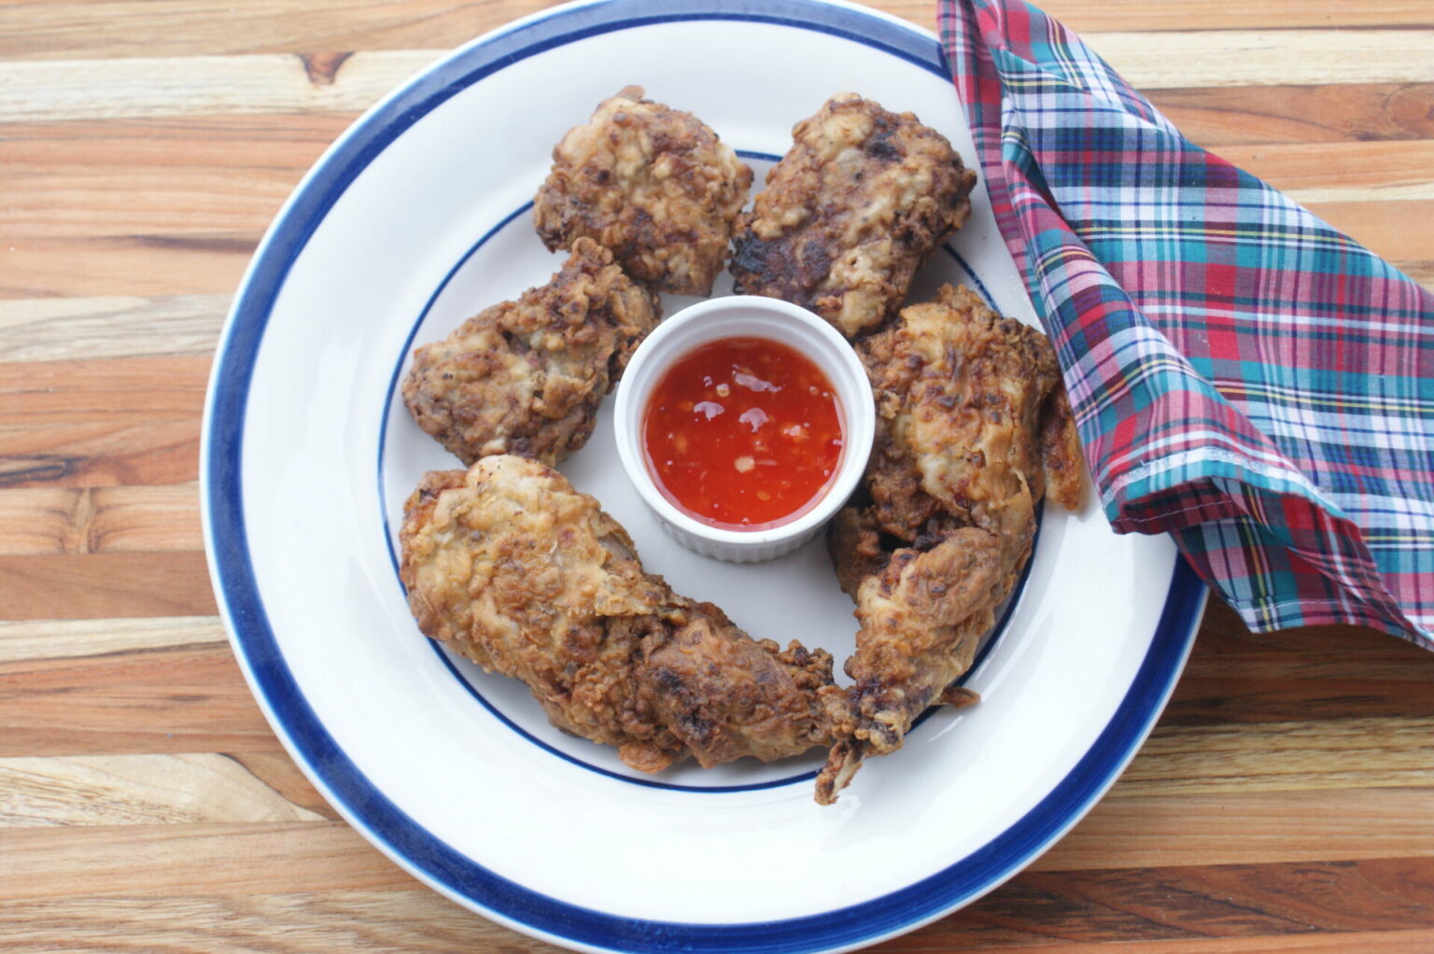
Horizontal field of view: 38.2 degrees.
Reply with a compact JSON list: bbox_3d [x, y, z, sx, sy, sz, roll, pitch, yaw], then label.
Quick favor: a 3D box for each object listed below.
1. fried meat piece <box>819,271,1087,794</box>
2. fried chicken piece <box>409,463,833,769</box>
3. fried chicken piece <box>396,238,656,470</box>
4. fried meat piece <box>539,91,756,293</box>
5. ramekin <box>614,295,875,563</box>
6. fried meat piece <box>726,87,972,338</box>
[{"bbox_3d":[0.063,0.018,0.552,0.066,0.048,0.147,12,74,2],"label":"fried meat piece"},{"bbox_3d":[-0.029,0.039,0.546,0.131,0.045,0.058,32,76,8],"label":"fried chicken piece"},{"bbox_3d":[-0.049,-0.031,0.570,0.073,0.037,0.049,-38,78,-11],"label":"fried chicken piece"},{"bbox_3d":[-0.019,-0.083,0.585,0.059,0.038,0.054,23,75,5],"label":"fried meat piece"},{"bbox_3d":[0.007,-0.011,0.567,0.069,0.037,0.069,0,74,-1],"label":"ramekin"},{"bbox_3d":[0.037,-0.074,0.584,0.055,0.037,0.073,32,76,8],"label":"fried meat piece"}]

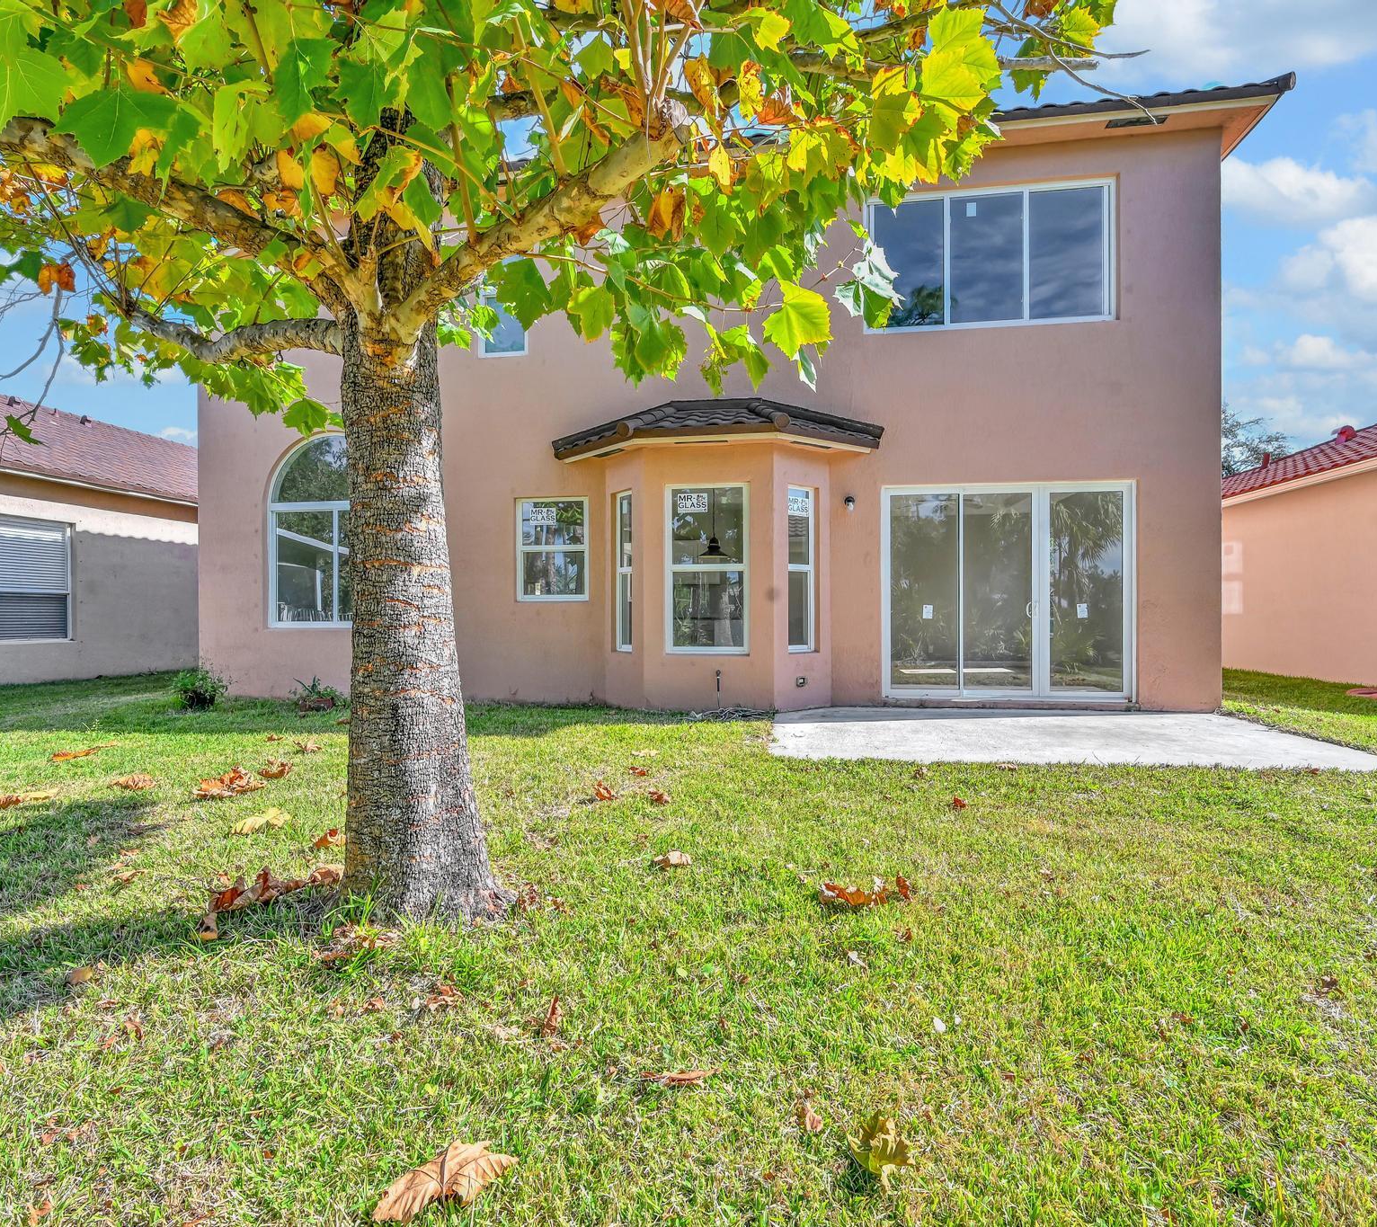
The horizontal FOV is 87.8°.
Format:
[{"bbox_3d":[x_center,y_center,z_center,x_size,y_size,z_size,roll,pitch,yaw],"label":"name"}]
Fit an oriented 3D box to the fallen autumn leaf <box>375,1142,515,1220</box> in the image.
[{"bbox_3d":[-0.494,1.154,1.450,0.270,0.060,0.180,0,0,-27],"label":"fallen autumn leaf"}]

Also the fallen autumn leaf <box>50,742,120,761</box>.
[{"bbox_3d":[-4.647,1.061,5.500,0.380,0.070,0.240,0,0,-44],"label":"fallen autumn leaf"}]

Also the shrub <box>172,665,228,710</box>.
[{"bbox_3d":[-5.722,0.861,8.400,0.560,0.540,0.540,0,0,-34],"label":"shrub"}]

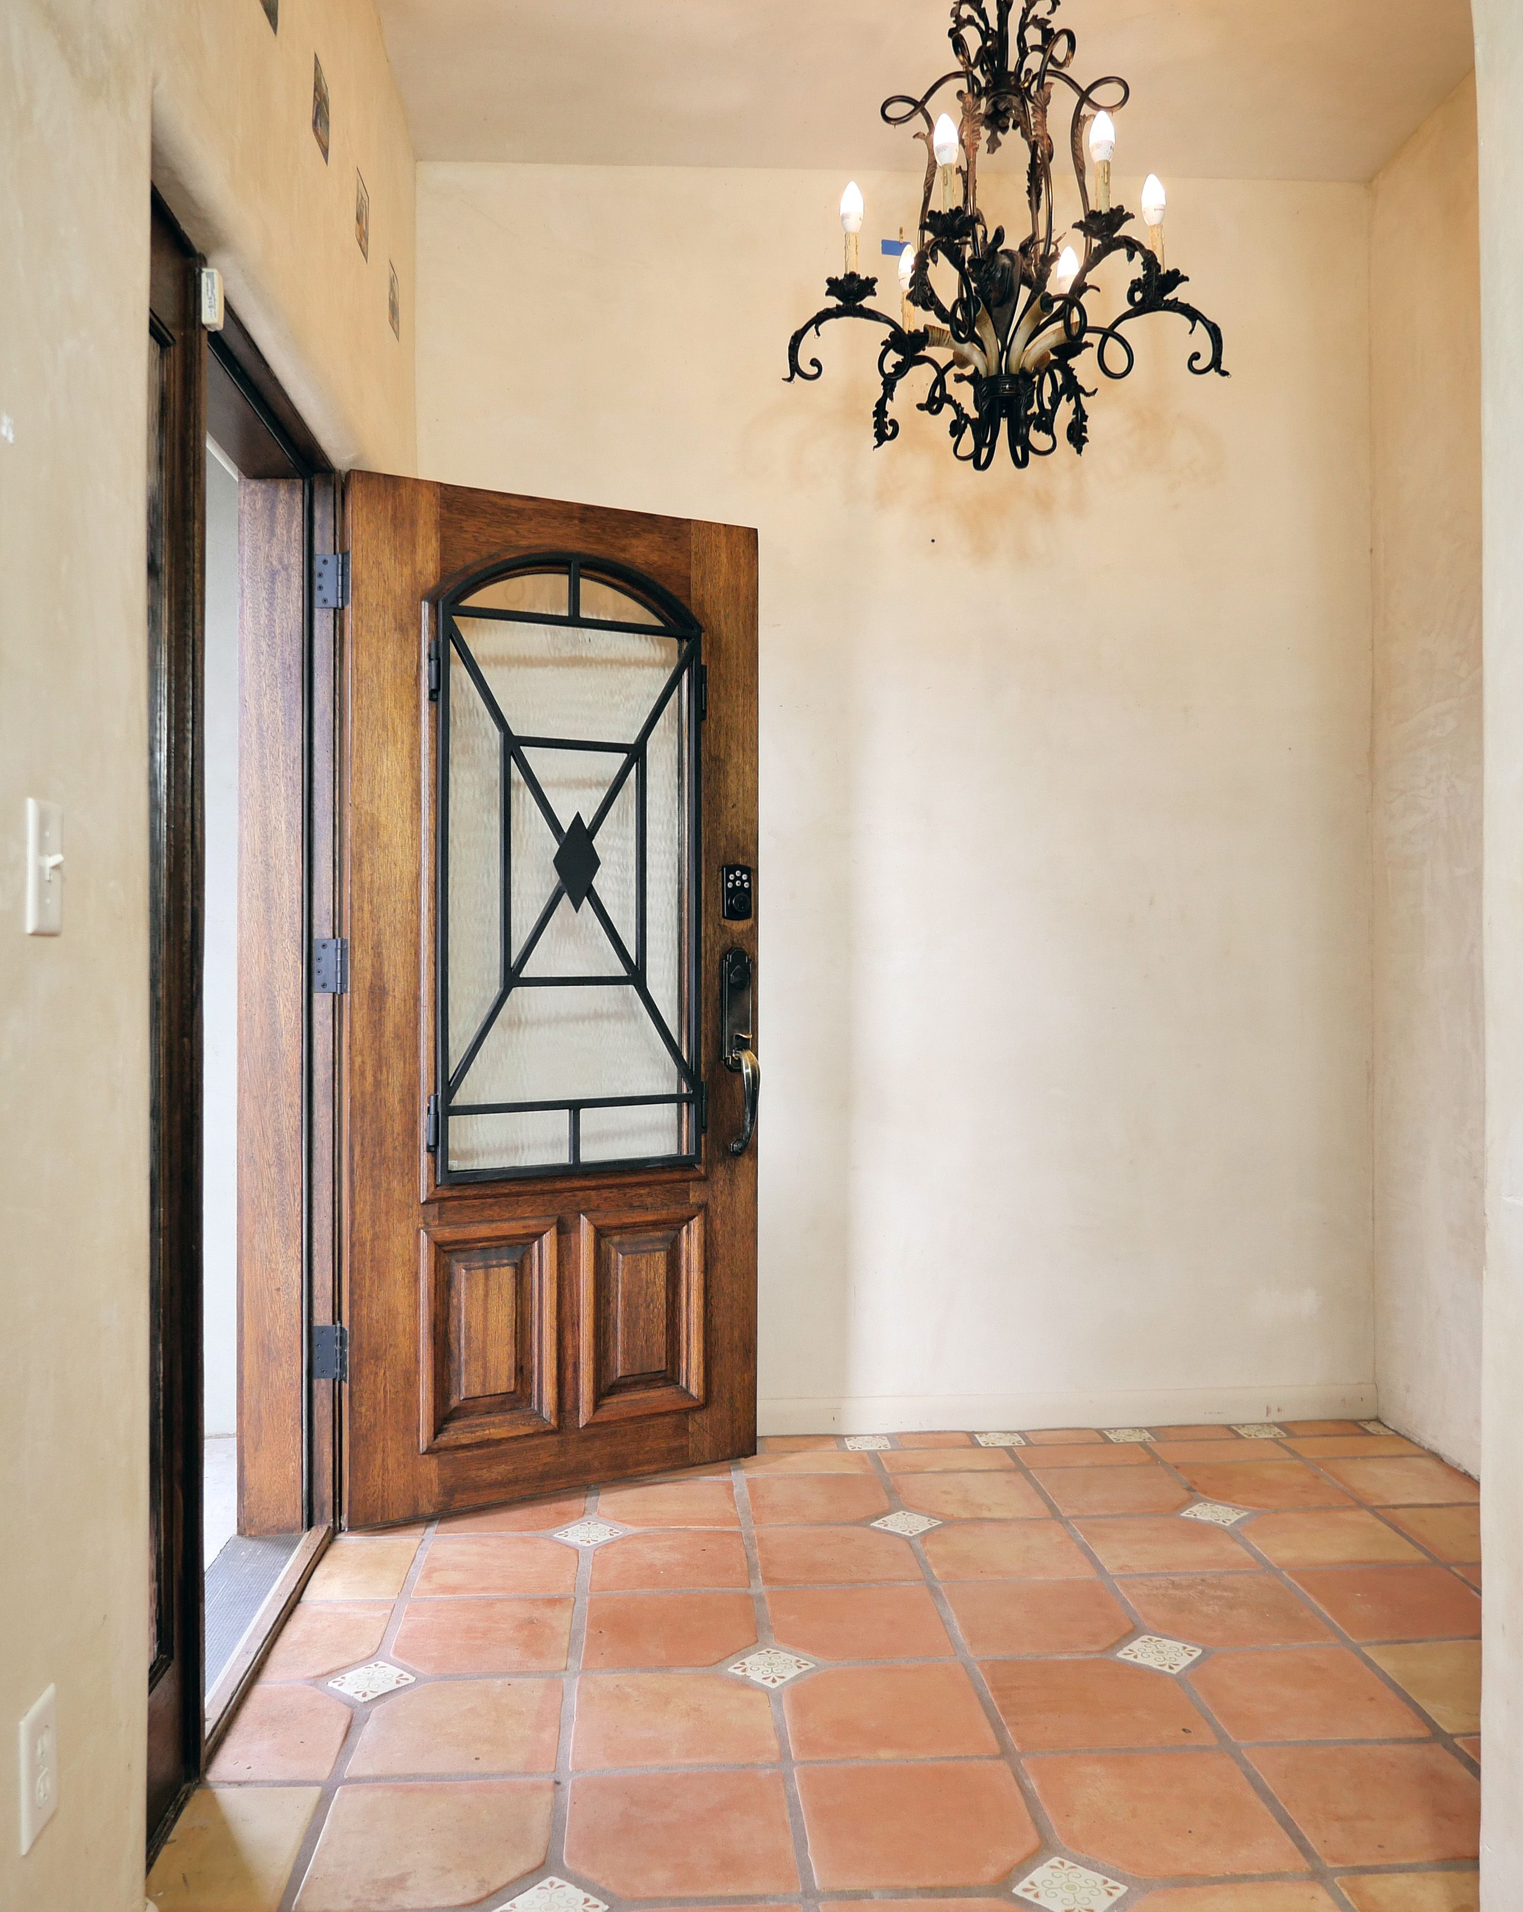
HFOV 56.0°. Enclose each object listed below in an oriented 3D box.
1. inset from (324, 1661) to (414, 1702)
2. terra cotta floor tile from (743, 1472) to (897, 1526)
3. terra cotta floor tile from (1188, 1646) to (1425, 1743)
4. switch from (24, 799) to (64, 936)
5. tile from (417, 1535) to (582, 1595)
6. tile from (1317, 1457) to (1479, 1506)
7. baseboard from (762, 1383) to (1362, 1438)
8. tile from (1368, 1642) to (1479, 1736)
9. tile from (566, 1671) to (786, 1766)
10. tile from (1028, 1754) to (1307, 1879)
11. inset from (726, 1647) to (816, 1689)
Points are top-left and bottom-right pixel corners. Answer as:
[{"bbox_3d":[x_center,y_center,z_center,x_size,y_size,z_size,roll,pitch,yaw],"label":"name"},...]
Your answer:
[{"bbox_3d":[-0.599,1.115,2.191,0.097,0.012,0.097,0,0,41],"label":"inset"},{"bbox_3d":[0.121,1.143,2.994,0.288,0.016,0.260,0,0,-3],"label":"terra cotta floor tile"},{"bbox_3d":[0.822,1.146,2.204,0.298,0.020,0.264,0,0,-4],"label":"terra cotta floor tile"},{"bbox_3d":[-0.626,-0.078,1.262,0.018,0.116,0.070,0,0,-4],"label":"switch"},{"bbox_3d":[-0.484,1.143,2.669,0.288,0.016,0.262,0,0,-3],"label":"tile"},{"bbox_3d":[1.395,1.143,3.106,0.290,0.016,0.266,0,0,-5],"label":"tile"},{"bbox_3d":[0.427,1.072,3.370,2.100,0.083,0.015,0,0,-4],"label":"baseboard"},{"bbox_3d":[1.111,1.114,2.176,0.282,0.015,0.253,0,0,-4],"label":"tile"},{"bbox_3d":[-0.127,1.143,2.135,0.293,0.016,0.264,0,0,-4],"label":"tile"},{"bbox_3d":[0.513,1.113,1.856,0.282,0.015,0.253,0,0,-4],"label":"tile"},{"bbox_3d":[0.016,1.141,2.287,0.100,0.012,0.100,0,0,41],"label":"inset"}]

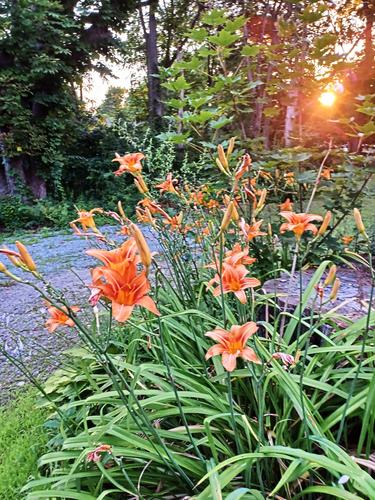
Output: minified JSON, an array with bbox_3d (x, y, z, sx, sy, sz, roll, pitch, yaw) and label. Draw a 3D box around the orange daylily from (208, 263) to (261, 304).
[{"bbox_3d":[0.104,0.074,0.800,0.115,0.097,0.080,-1,-18,-5],"label":"orange daylily"}]

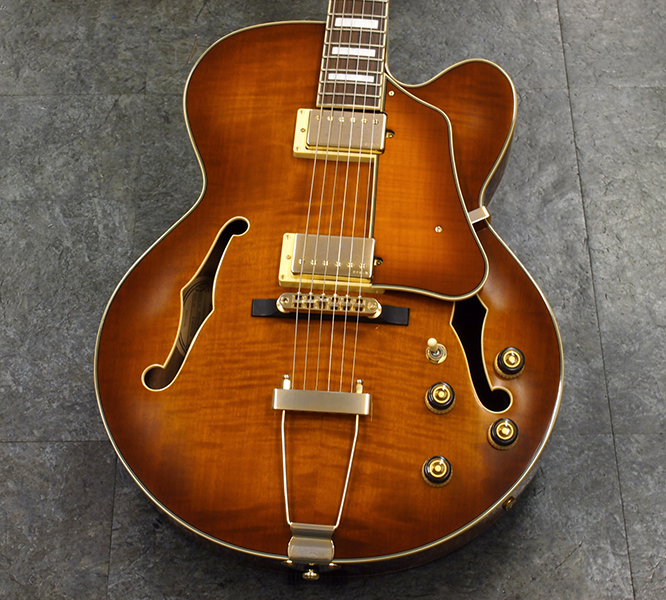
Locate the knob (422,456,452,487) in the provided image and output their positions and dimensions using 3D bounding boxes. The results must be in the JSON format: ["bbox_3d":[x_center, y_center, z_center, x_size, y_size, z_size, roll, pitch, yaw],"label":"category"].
[{"bbox_3d":[0.087,0.141,1.560,0.025,0.015,0.025,5,72,1],"label":"knob"}]

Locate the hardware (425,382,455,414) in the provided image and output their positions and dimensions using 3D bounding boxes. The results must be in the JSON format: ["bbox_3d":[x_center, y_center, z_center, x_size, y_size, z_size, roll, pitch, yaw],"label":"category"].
[{"bbox_3d":[0.090,0.081,1.576,0.025,0.015,0.025,5,70,1],"label":"hardware"}]

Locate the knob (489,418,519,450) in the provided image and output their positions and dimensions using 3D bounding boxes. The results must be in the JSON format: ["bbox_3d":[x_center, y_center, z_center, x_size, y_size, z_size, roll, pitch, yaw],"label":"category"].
[{"bbox_3d":[0.142,0.111,1.571,0.025,0.015,0.025,6,72,-1],"label":"knob"}]

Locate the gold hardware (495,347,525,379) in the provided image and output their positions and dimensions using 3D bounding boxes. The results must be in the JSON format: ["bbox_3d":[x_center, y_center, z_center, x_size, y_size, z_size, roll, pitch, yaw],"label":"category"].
[{"bbox_3d":[0.149,0.052,1.590,0.025,0.015,0.025,6,69,-1],"label":"gold hardware"}]

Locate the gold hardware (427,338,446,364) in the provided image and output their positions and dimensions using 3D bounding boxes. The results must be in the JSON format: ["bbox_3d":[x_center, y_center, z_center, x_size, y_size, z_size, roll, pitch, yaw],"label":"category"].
[{"bbox_3d":[0.087,0.041,1.583,0.018,0.022,0.018,5,70,2],"label":"gold hardware"}]

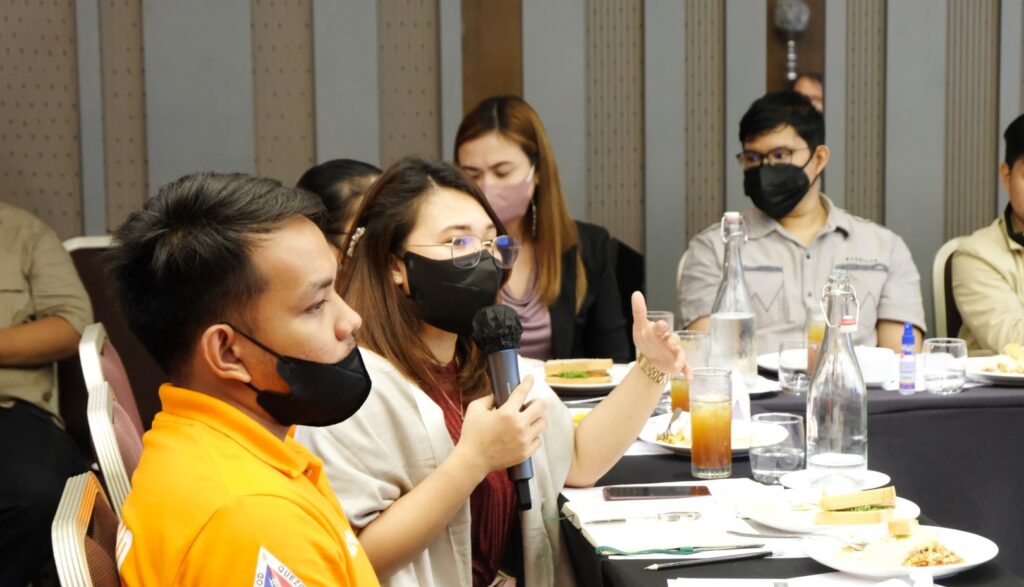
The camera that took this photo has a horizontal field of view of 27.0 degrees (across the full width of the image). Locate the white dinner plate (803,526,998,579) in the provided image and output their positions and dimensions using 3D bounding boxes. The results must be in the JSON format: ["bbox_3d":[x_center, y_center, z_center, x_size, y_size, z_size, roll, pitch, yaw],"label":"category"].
[{"bbox_3d":[0.480,0.329,2.639,0.245,0.025,0.245,0,7,6],"label":"white dinner plate"}]

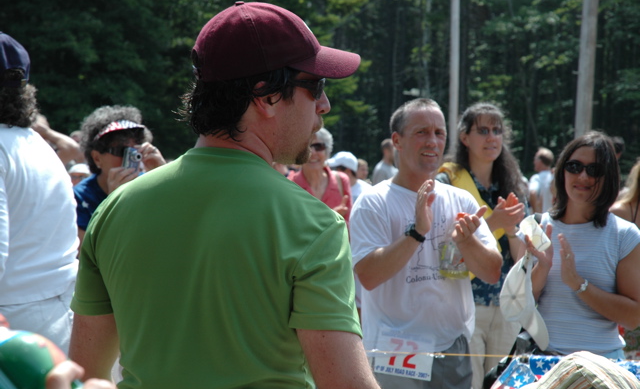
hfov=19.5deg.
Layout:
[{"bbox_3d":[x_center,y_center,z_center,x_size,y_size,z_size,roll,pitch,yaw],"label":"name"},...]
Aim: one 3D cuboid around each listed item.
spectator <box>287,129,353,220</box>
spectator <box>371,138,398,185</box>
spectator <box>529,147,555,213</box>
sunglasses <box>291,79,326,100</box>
[{"bbox_3d":[-0.020,0.465,10.810,0.500,1.700,0.360,1,1,-5],"label":"spectator"},{"bbox_3d":[0.636,0.360,17.810,0.330,1.780,0.500,1,1,-30],"label":"spectator"},{"bbox_3d":[2.111,0.426,17.610,0.330,1.750,0.500,2,1,41],"label":"spectator"},{"bbox_3d":[-0.057,-0.167,2.970,0.145,0.045,0.145,1,0,-18],"label":"sunglasses"}]

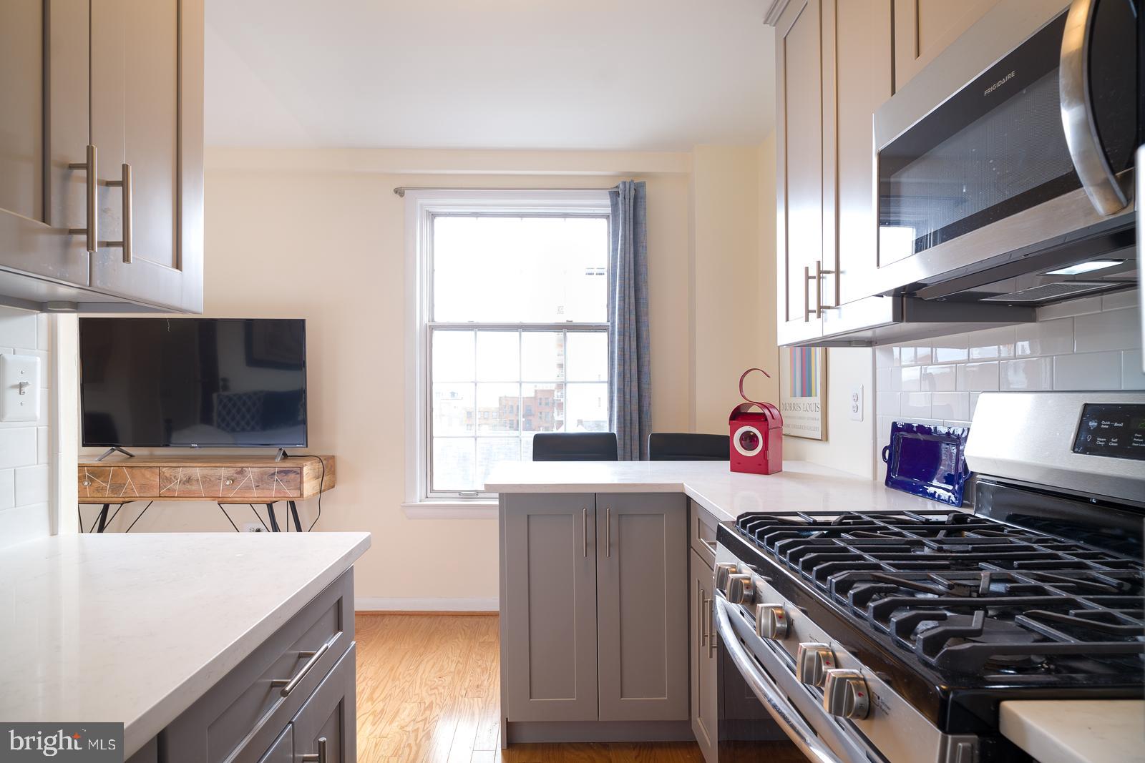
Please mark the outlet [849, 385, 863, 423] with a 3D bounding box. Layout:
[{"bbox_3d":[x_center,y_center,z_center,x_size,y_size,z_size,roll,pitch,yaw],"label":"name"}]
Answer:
[{"bbox_3d":[0.978,0.074,1.980,0.010,0.130,0.085,0,-1,-3],"label":"outlet"}]

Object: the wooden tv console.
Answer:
[{"bbox_3d":[-1.904,0.812,2.819,1.313,0.846,0.377,0,-1,-2],"label":"wooden tv console"}]

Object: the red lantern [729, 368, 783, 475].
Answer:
[{"bbox_3d":[0.678,0.141,2.110,0.149,0.378,0.127,-1,-1,41],"label":"red lantern"}]

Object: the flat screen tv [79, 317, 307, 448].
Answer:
[{"bbox_3d":[-1.876,0.007,2.871,1.102,0.645,0.090,0,-1,-2],"label":"flat screen tv"}]

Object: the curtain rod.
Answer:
[{"bbox_3d":[-0.278,-1.007,3.061,1.318,0.030,0.100,0,-1,-2],"label":"curtain rod"}]

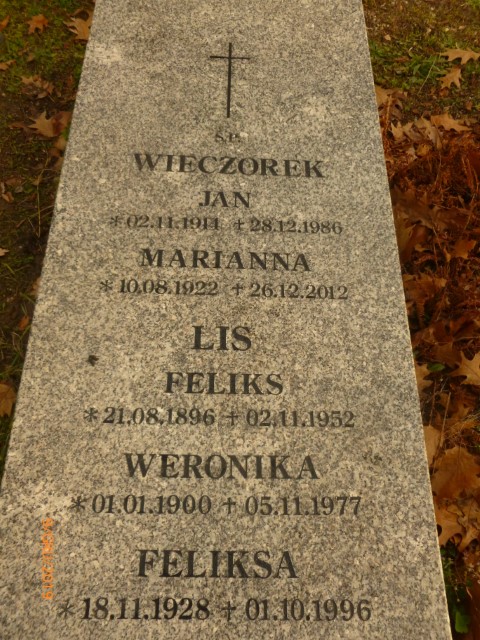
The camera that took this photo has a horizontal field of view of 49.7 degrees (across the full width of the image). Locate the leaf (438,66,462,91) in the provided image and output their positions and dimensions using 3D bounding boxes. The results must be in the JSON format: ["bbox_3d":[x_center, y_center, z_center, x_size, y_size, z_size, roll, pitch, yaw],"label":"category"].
[{"bbox_3d":[0.772,-0.889,1.901,0.098,0.025,0.135,8,64,2],"label":"leaf"}]

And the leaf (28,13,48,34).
[{"bbox_3d":[-0.759,-1.114,1.952,0.071,0.025,0.110,-14,65,-9],"label":"leaf"}]

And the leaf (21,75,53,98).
[{"bbox_3d":[-0.700,-0.811,1.799,0.102,0.035,0.130,-15,65,-10],"label":"leaf"}]

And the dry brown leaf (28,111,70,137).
[{"bbox_3d":[-0.643,-0.660,1.731,0.123,0.030,0.125,8,64,2],"label":"dry brown leaf"}]

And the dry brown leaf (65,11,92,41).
[{"bbox_3d":[-0.607,-1.109,1.949,0.105,0.040,0.150,-5,64,-4],"label":"dry brown leaf"}]

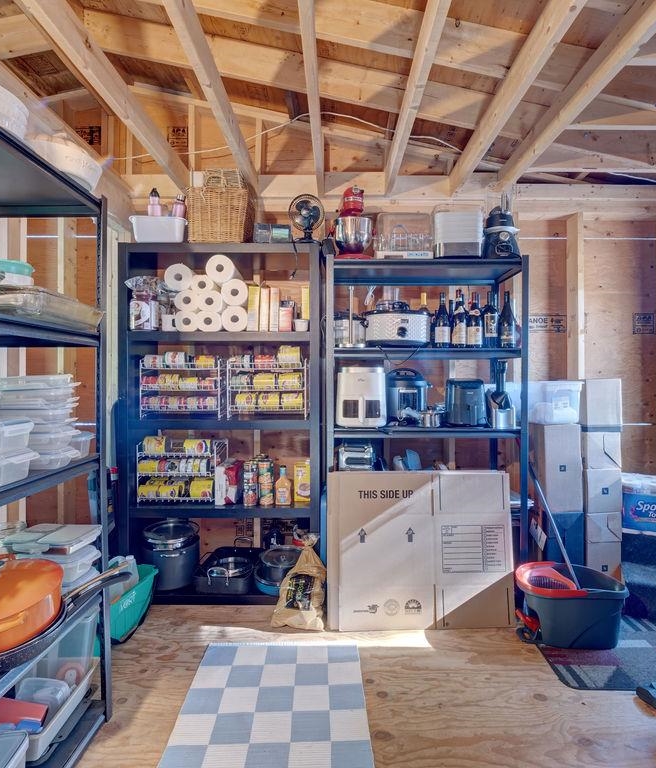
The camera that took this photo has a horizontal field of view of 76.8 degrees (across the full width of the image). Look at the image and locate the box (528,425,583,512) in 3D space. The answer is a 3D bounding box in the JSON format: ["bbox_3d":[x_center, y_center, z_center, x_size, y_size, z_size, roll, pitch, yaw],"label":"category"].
[{"bbox_3d":[1.233,0.445,2.310,0.200,0.458,0.300,0,0,0],"label":"box"}]

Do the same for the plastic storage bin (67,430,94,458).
[{"bbox_3d":[-0.860,0.206,1.400,0.115,0.073,0.115,0,0,1],"label":"plastic storage bin"}]

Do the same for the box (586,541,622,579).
[{"bbox_3d":[1.518,1.009,2.400,0.191,0.290,0.270,0,0,1],"label":"box"}]

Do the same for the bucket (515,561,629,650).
[{"bbox_3d":[1.090,0.998,1.907,0.430,0.262,0.275,0,1,13],"label":"bucket"}]

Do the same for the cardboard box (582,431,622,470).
[{"bbox_3d":[1.448,0.347,2.310,0.180,0.190,0.300,0,0,0],"label":"cardboard box"}]

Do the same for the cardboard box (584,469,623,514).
[{"bbox_3d":[1.448,0.561,2.310,0.180,0.232,0.300,0,0,0],"label":"cardboard box"}]

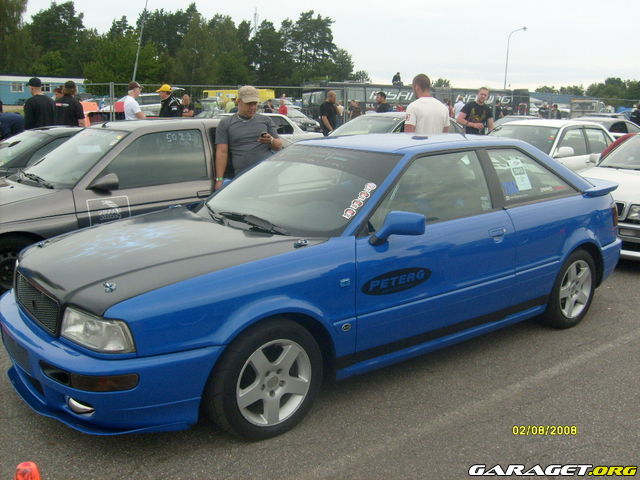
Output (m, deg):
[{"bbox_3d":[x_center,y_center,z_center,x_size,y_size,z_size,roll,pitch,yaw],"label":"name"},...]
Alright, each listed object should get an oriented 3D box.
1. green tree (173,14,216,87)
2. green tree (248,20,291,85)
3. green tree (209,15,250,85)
[{"bbox_3d":[-18.375,-26.548,96.451,6.500,13.720,6.200,1,12,0],"label":"green tree"},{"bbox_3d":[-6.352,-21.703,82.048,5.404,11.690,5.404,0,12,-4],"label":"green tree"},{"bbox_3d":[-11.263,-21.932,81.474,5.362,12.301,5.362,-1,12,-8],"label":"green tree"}]

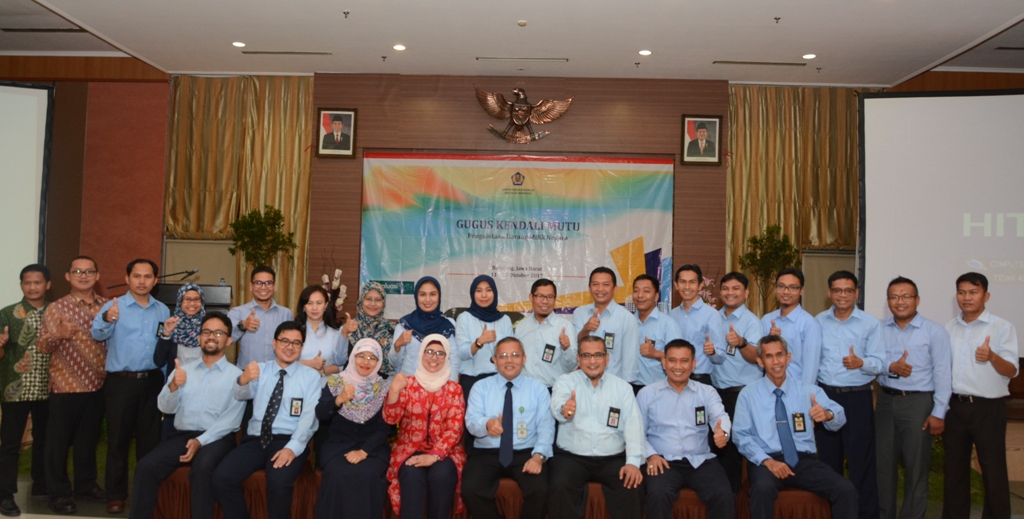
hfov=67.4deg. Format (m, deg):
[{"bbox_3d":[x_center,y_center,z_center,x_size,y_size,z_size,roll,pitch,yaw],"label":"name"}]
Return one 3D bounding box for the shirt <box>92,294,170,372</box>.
[{"bbox_3d":[-2.540,0.502,5.140,0.500,0.570,0.330,3,-2,-39],"label":"shirt"}]

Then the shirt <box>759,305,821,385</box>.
[{"bbox_3d":[1.820,0.569,5.020,0.430,0.550,0.300,1,-2,14],"label":"shirt"}]

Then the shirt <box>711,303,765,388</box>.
[{"bbox_3d":[1.476,0.572,5.050,0.420,0.560,0.320,1,-2,18],"label":"shirt"}]

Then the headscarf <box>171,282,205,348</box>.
[{"bbox_3d":[-2.150,0.380,5.120,0.280,0.440,0.270,2,-2,-24],"label":"headscarf"}]

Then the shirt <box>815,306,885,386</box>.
[{"bbox_3d":[2.153,0.549,4.900,0.440,0.550,0.320,1,-2,22],"label":"shirt"}]

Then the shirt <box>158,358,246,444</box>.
[{"bbox_3d":[-1.807,0.814,4.500,0.470,0.520,0.370,2,-2,-12],"label":"shirt"}]

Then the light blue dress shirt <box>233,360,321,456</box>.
[{"bbox_3d":[-1.359,0.863,4.450,0.480,0.530,0.370,2,-2,-4],"label":"light blue dress shirt"}]

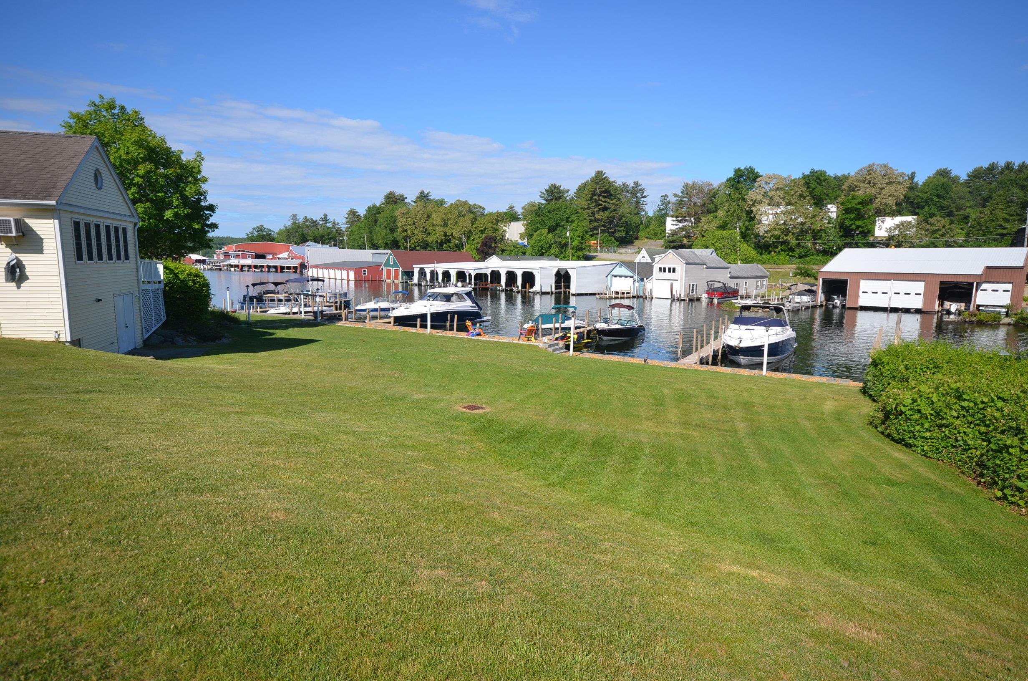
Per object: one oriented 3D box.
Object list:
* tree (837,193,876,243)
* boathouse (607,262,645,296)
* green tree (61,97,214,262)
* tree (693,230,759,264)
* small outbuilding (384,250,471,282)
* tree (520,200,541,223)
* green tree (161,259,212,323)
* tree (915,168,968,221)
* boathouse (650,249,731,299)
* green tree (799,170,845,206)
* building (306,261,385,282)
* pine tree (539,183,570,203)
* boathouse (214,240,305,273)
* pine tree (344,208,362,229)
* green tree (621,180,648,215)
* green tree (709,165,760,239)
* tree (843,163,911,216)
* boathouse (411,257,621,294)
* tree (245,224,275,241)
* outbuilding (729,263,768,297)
[{"bbox_3d":[65.139,-23.255,114.657,6.800,9.700,6.800,5,9,29],"label":"tree"},{"bbox_3d":[20.064,-9.633,92.333,9.300,5.010,7.280,-5,10,-36],"label":"boathouse"},{"bbox_3d":[-18.925,-6.345,29.091,8.400,10.670,8.400,-4,9,-32],"label":"green tree"},{"bbox_3d":[40.092,-17.371,113.689,12.810,7.080,10.000,3,8,19],"label":"tree"},{"bbox_3d":[-19.369,-17.099,137.366,19.520,6.810,9.540,-5,10,-36],"label":"small outbuilding"},{"bbox_3d":[5.369,-35.687,180.915,7.500,13.500,7.500,1,8,2],"label":"tree"},{"bbox_3d":[-15.727,-2.337,28.957,2.340,3.180,2.340,-4,9,-28],"label":"green tree"},{"bbox_3d":[92.668,-29.203,131.050,9.800,15.500,9.800,6,9,34],"label":"tree"},{"bbox_3d":[26.100,-9.821,87.947,10.670,6.670,6.150,-5,10,-36],"label":"boathouse"},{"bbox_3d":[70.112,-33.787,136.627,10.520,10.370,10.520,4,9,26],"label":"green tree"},{"bbox_3d":[-43.506,-18.944,160.762,12.500,4.500,40.500,-4,9,-33],"label":"building"},{"bbox_3d":[12.439,-37.252,180.687,10.500,19.750,10.500,1,8,4],"label":"pine tree"},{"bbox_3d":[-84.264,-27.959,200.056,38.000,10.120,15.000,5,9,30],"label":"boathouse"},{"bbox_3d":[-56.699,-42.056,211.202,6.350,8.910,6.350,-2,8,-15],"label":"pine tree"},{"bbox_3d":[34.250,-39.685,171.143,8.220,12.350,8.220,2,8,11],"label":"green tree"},{"bbox_3d":[47.250,-28.580,129.152,10.000,17.000,10.000,3,8,19],"label":"green tree"},{"bbox_3d":[80.004,-30.515,133.118,12.600,16.500,12.600,5,9,30],"label":"tree"},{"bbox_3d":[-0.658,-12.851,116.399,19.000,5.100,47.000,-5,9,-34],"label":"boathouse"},{"bbox_3d":[-112.482,-43.084,266.084,12.000,16.000,12.000,-3,8,-23],"label":"tree"},{"bbox_3d":[33.300,-9.125,89.616,11.200,4.750,4.900,-6,10,-40],"label":"outbuilding"}]

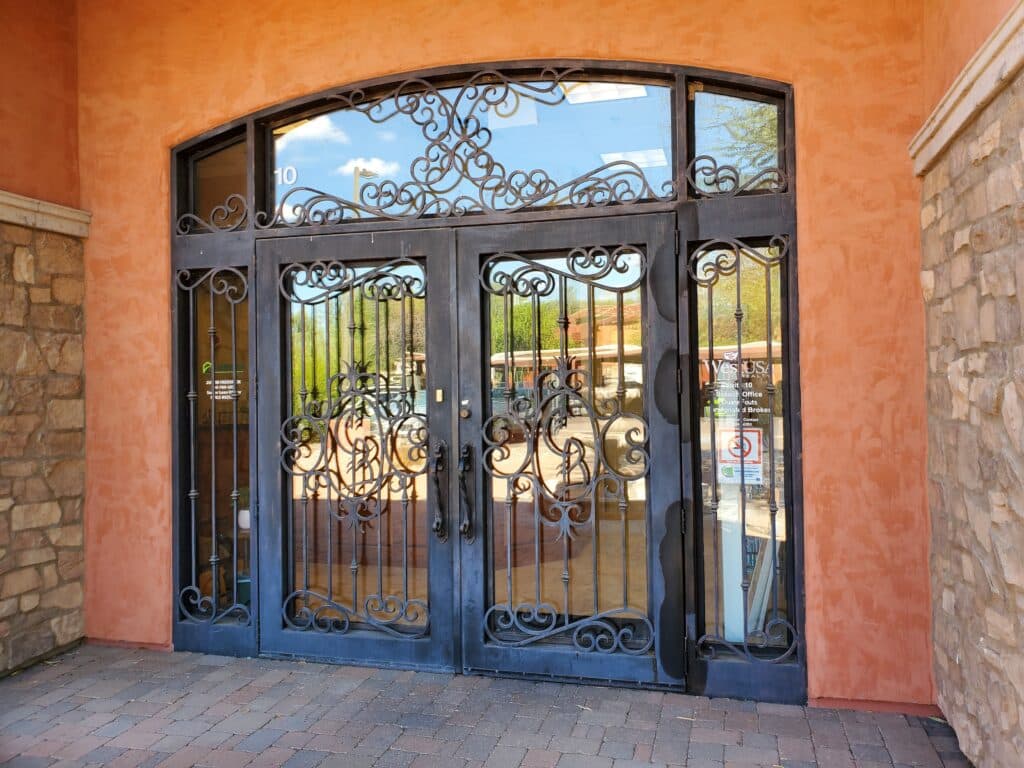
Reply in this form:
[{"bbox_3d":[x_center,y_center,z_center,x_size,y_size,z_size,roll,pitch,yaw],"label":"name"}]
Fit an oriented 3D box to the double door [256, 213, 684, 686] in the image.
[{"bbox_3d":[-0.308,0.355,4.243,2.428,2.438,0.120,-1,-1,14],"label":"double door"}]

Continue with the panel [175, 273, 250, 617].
[{"bbox_3d":[-1.774,0.376,4.638,0.490,2.125,0.060,-1,-1,14],"label":"panel"}]

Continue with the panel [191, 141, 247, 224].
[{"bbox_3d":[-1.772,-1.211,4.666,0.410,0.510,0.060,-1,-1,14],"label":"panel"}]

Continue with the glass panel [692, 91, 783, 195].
[{"bbox_3d":[1.152,-1.234,3.940,0.450,0.497,0.060,-1,-1,14],"label":"glass panel"}]

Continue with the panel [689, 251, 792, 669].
[{"bbox_3d":[1.172,0.334,3.906,0.498,2.127,0.060,-1,-1,14],"label":"panel"}]

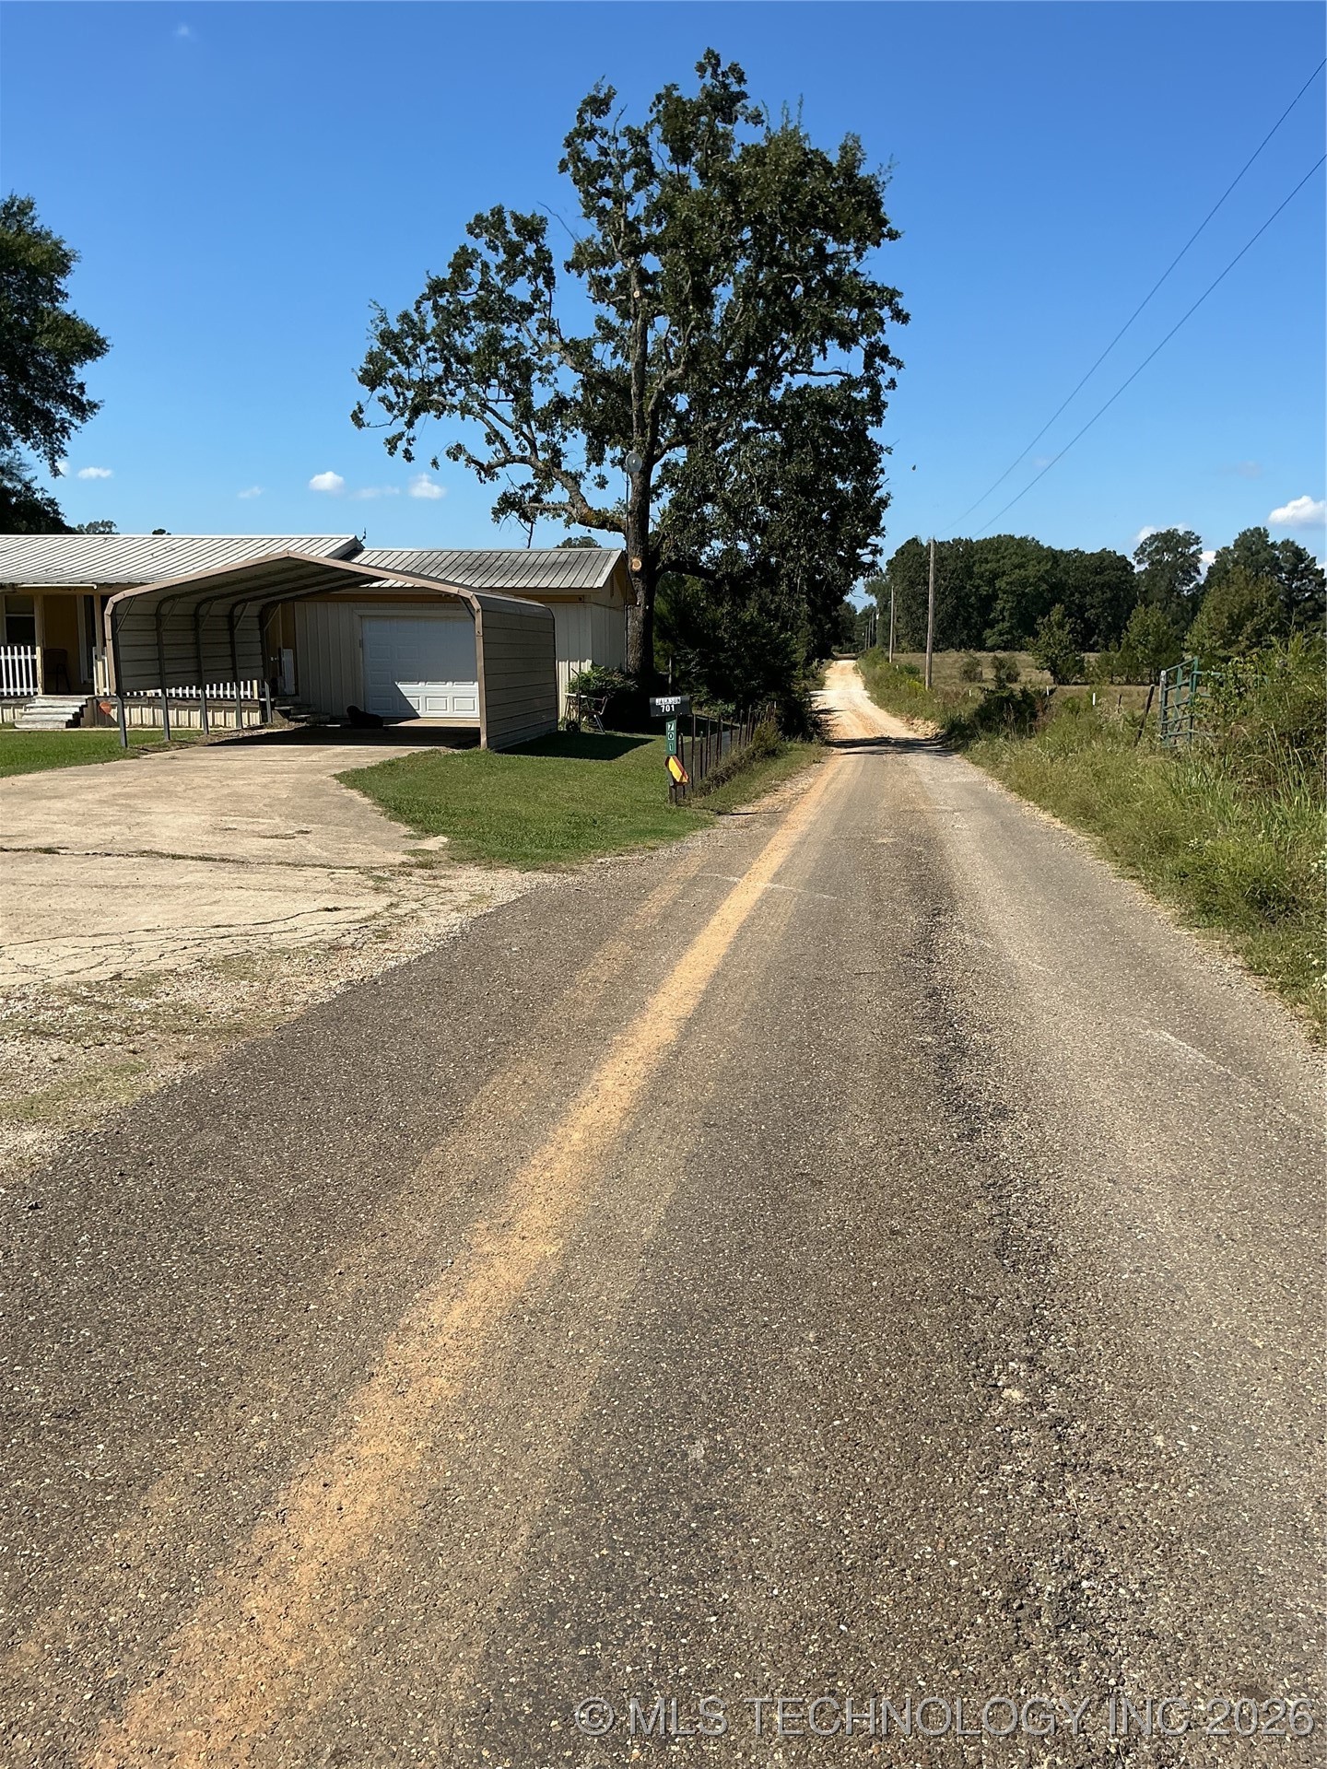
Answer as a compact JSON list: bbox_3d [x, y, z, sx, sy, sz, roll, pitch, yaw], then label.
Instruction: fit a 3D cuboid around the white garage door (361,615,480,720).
[{"bbox_3d":[-5.268,-4.658,31.985,2.500,2.130,0.080,0,9,5],"label":"white garage door"}]

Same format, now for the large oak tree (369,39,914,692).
[{"bbox_3d":[-1.000,-14.196,43.346,16.181,18.899,15.000,0,9,0],"label":"large oak tree"}]

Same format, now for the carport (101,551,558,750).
[{"bbox_3d":[-5.048,-3.869,24.618,5.550,2.880,6.450,0,9,5],"label":"carport"}]

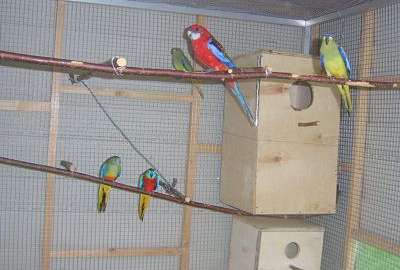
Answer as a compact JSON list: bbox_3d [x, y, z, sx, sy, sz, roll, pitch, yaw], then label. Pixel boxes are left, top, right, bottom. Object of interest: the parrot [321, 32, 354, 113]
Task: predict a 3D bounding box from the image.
[{"bbox_3d":[0.338,-0.148,1.070,0.068,0.180,0.130,3,0,27],"label":"parrot"}]

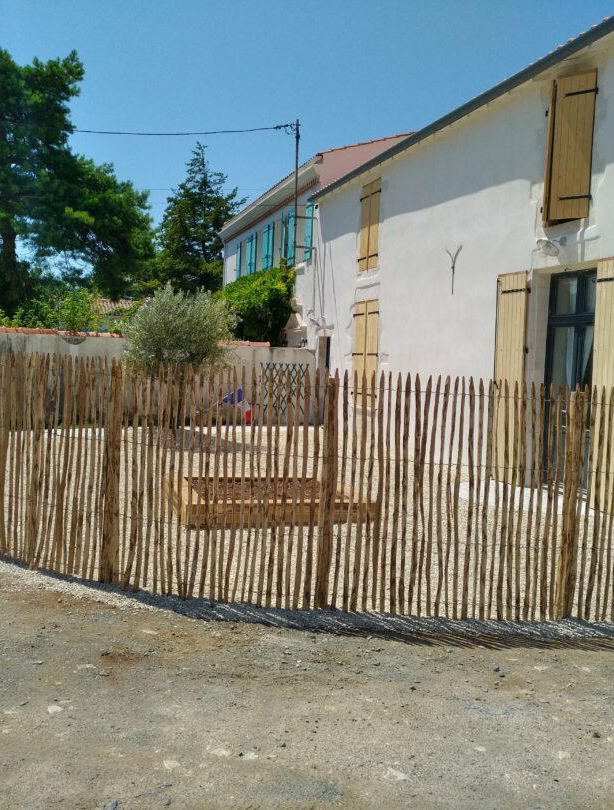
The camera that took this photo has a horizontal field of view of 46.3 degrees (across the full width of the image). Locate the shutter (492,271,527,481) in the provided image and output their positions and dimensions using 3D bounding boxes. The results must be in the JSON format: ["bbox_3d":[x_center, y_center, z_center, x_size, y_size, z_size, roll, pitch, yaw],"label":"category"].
[{"bbox_3d":[2.295,-0.311,8.110,0.060,2.331,0.602,0,5,-18],"label":"shutter"}]

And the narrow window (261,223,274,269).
[{"bbox_3d":[-0.974,-3.962,18.093,0.100,1.184,0.987,0,5,-18],"label":"narrow window"}]

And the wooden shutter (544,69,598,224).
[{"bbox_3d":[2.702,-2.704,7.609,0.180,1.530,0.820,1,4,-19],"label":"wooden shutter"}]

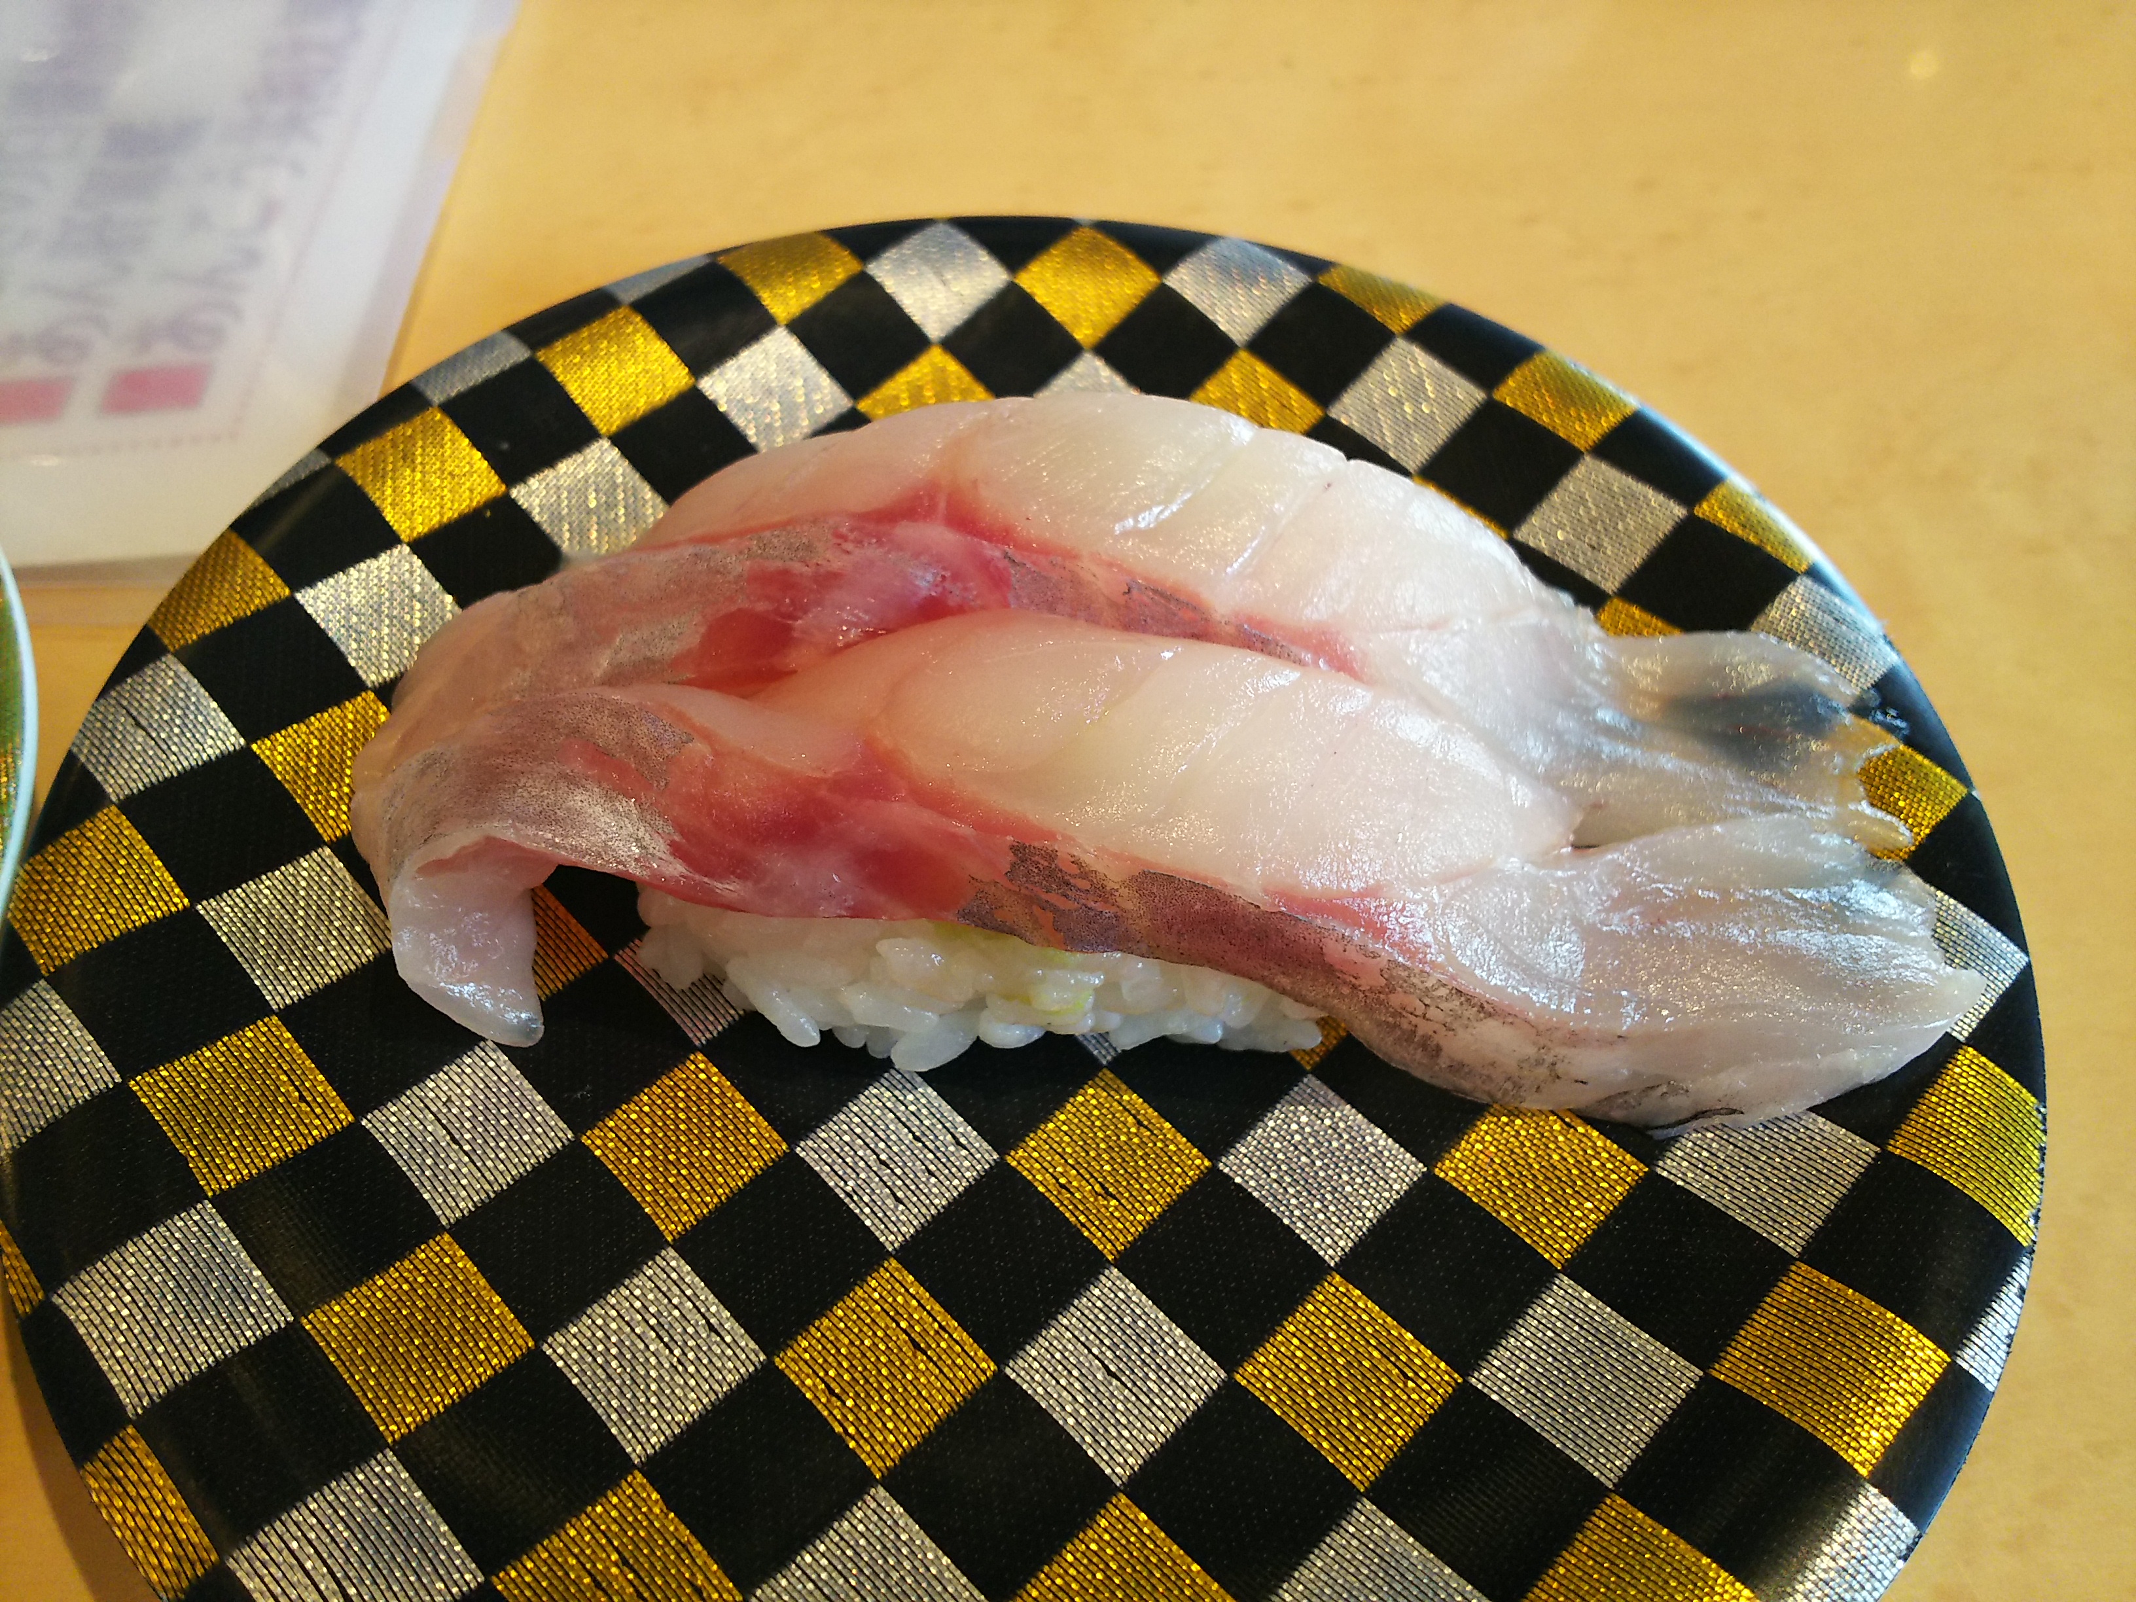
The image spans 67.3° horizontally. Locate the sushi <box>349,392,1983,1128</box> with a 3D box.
[{"bbox_3d":[0.010,-0.007,0.123,0.116,0.032,0.054,5,55,0],"label":"sushi"}]

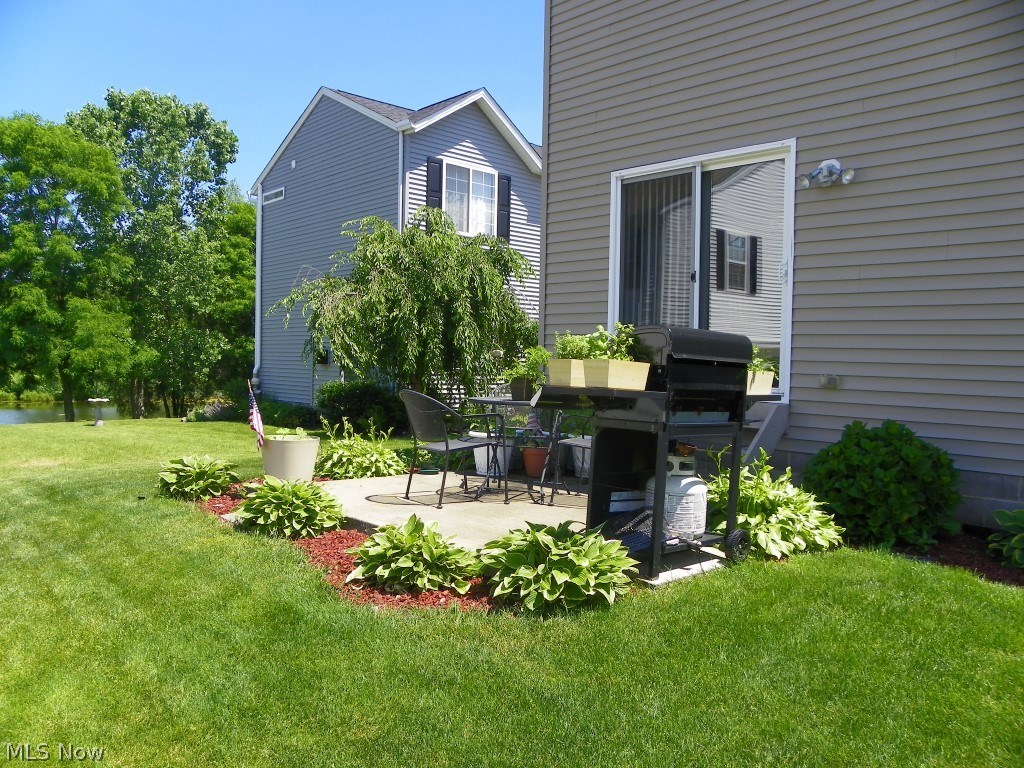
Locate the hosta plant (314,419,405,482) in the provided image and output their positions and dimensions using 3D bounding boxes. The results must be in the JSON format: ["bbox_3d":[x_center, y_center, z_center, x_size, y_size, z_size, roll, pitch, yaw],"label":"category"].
[{"bbox_3d":[-1.399,0.572,7.149,0.820,0.540,0.760,1,1,0],"label":"hosta plant"}]

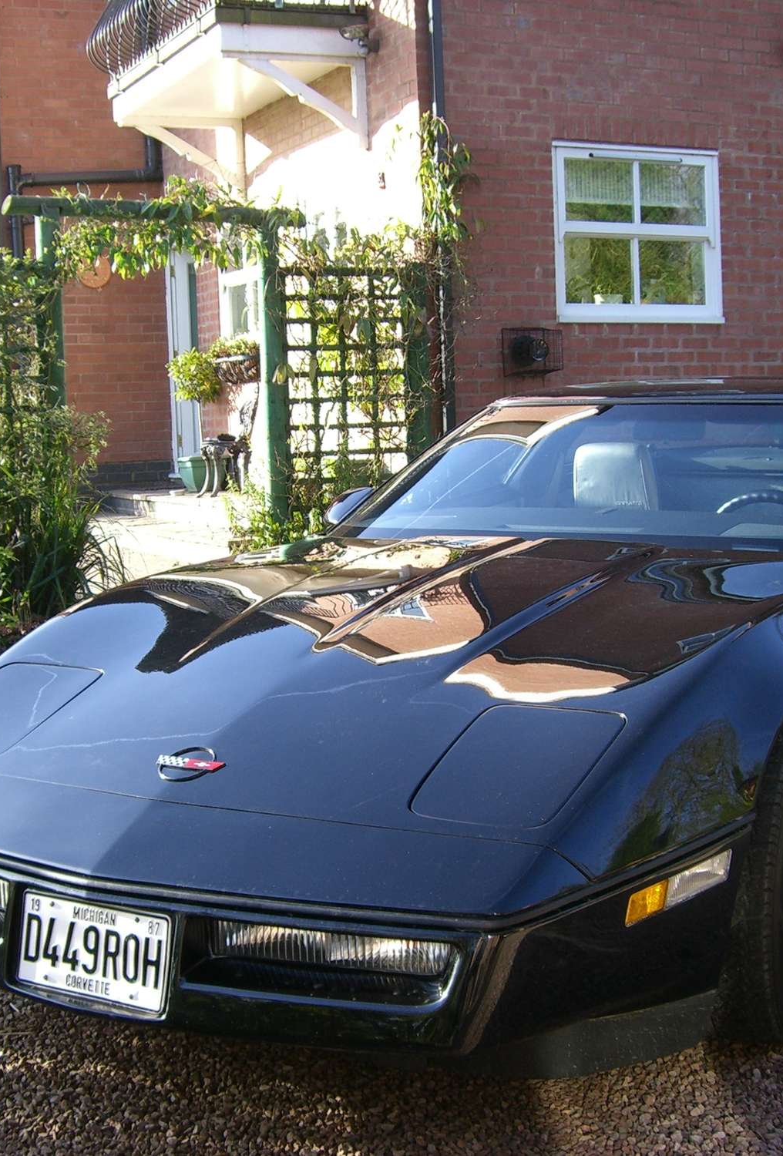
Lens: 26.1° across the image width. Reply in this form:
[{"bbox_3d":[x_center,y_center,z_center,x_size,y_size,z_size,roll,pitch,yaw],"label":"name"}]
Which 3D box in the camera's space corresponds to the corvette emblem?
[{"bbox_3d":[-0.348,0.323,2.933,0.138,0.012,0.100,3,29,30],"label":"corvette emblem"}]

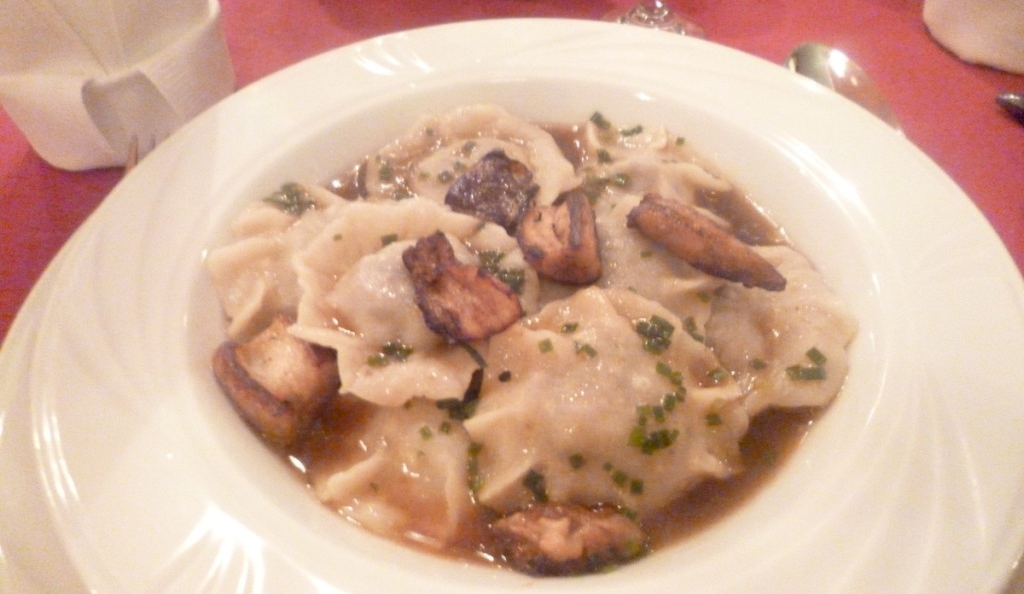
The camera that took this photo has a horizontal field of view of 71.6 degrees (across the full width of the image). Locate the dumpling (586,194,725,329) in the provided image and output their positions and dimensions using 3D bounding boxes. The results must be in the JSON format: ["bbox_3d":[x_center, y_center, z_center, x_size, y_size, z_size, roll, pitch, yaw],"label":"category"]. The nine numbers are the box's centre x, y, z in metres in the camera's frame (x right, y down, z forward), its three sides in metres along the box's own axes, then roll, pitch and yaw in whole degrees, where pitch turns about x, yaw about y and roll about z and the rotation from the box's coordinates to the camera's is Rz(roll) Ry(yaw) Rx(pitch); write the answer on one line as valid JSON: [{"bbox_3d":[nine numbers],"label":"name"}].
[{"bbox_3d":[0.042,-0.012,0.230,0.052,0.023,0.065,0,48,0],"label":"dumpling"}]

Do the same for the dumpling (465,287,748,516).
[{"bbox_3d":[0.025,0.025,0.195,0.077,0.025,0.072,0,48,0],"label":"dumpling"}]

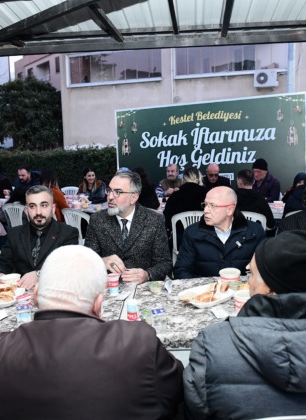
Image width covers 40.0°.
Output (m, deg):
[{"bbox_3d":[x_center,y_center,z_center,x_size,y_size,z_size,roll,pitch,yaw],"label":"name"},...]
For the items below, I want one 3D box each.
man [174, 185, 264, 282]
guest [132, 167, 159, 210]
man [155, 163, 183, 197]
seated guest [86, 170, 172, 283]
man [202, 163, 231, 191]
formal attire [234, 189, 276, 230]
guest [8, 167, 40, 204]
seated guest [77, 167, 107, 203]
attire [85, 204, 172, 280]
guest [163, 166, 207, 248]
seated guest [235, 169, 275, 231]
[{"bbox_3d":[0.377,0.492,2.366,0.550,1.222,0.800,0,8,8],"label":"man"},{"bbox_3d":[-0.091,0.148,4.736,0.480,1.264,0.750,-1,8,6],"label":"guest"},{"bbox_3d":[0.253,0.011,5.660,0.520,1.258,0.750,0,8,8],"label":"man"},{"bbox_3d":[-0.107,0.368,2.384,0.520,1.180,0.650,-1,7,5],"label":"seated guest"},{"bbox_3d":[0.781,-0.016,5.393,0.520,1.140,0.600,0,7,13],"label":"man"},{"bbox_3d":[0.944,0.085,4.197,0.520,0.630,0.450,0,7,11],"label":"formal attire"},{"bbox_3d":[-1.860,0.023,5.960,0.520,1.261,0.750,1,8,14],"label":"guest"},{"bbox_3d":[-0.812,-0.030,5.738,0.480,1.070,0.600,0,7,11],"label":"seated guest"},{"bbox_3d":[-0.153,0.330,2.430,0.540,0.714,0.500,-1,8,7],"label":"attire"},{"bbox_3d":[0.360,0.166,4.538,0.500,1.260,0.750,-1,8,7],"label":"guest"},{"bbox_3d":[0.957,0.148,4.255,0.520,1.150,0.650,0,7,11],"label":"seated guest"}]

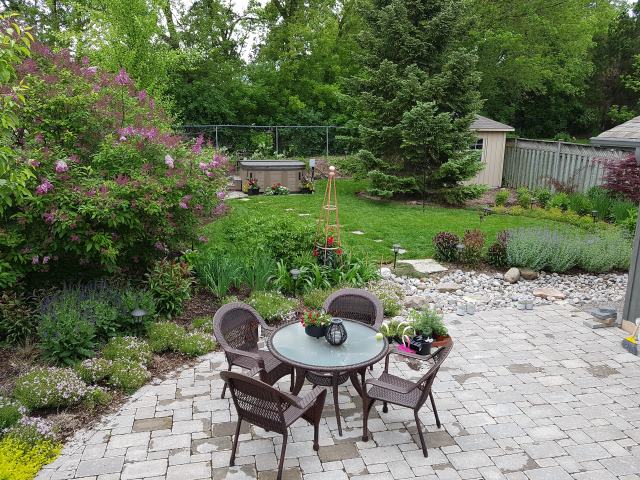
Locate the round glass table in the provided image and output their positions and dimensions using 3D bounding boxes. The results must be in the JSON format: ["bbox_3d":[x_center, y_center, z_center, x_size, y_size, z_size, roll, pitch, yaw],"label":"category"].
[{"bbox_3d":[0.085,1.364,4.899,1.200,0.730,1.200,0,13,0],"label":"round glass table"}]

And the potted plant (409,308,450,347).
[{"bbox_3d":[1.470,1.153,6.377,0.520,0.450,0.460,3,14,14],"label":"potted plant"}]

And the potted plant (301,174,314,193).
[{"bbox_3d":[-0.409,-1.889,16.324,0.460,0.580,0.440,0,13,0],"label":"potted plant"}]

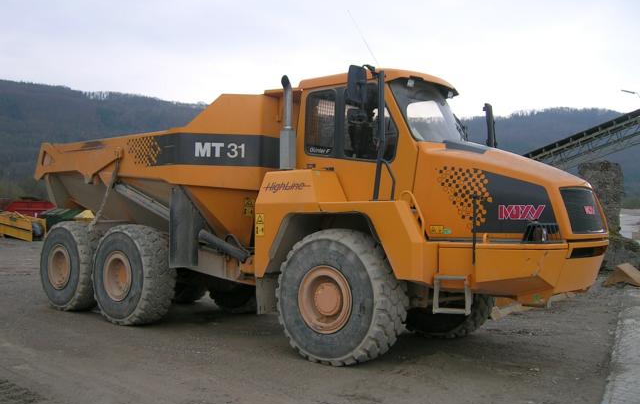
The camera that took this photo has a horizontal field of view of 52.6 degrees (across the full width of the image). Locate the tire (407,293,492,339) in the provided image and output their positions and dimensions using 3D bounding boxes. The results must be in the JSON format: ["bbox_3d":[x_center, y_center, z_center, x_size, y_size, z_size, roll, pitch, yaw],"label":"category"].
[{"bbox_3d":[1.668,1.167,9.298,1.568,1.568,0.620,0,-2,39],"label":"tire"}]

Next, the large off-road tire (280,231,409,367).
[{"bbox_3d":[0.241,1.108,7.516,1.568,1.568,0.620,0,-2,39],"label":"large off-road tire"}]

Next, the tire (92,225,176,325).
[{"bbox_3d":[-2.923,1.133,10.195,1.568,1.568,0.620,0,-2,41],"label":"tire"}]

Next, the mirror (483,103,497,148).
[{"bbox_3d":[2.451,-1.089,9.330,0.110,0.660,0.250,0,-1,15],"label":"mirror"}]

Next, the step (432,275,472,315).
[{"bbox_3d":[1.336,0.929,6.481,0.400,0.400,0.090,0,-2,39],"label":"step"}]

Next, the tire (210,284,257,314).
[{"bbox_3d":[-1.429,1.192,11.921,1.568,1.568,0.620,0,-2,41],"label":"tire"}]

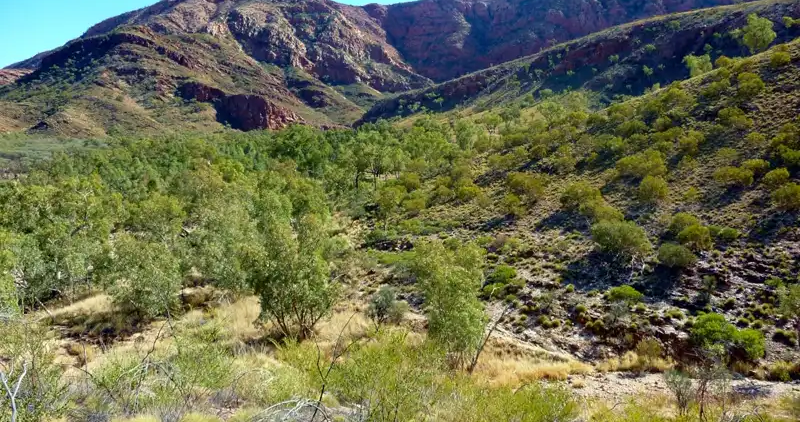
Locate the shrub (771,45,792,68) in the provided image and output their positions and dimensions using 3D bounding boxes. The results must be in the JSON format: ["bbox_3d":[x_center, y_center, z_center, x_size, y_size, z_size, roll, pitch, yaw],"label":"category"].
[{"bbox_3d":[41.269,-16.713,70.000,2.308,2.380,2.193,0,8,0],"label":"shrub"}]

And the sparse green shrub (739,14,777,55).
[{"bbox_3d":[48.753,-24.138,88.000,4.749,5.440,4.511,0,8,0],"label":"sparse green shrub"}]

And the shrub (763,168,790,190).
[{"bbox_3d":[27.346,-2.361,47.000,1.973,1.598,1.874,0,8,0],"label":"shrub"}]

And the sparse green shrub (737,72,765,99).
[{"bbox_3d":[43.332,-15.515,80.000,3.462,3.230,3.462,0,7,0],"label":"sparse green shrub"}]

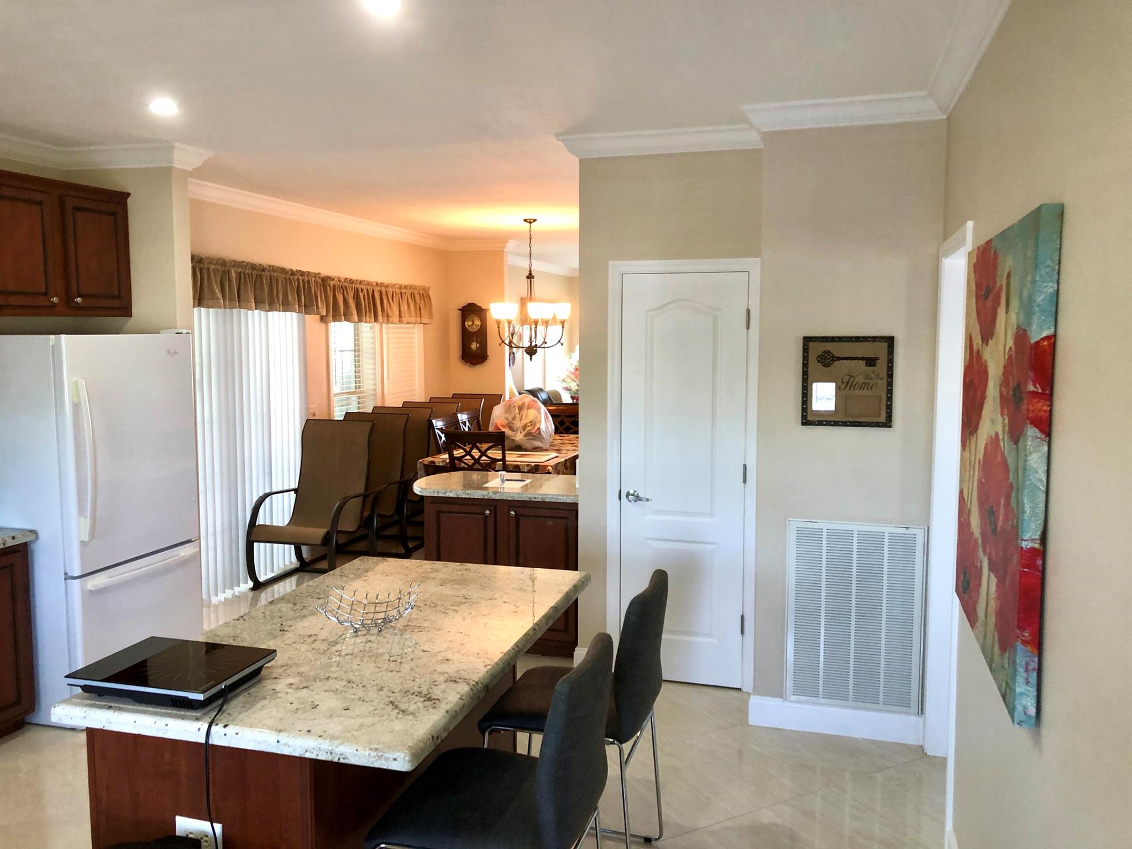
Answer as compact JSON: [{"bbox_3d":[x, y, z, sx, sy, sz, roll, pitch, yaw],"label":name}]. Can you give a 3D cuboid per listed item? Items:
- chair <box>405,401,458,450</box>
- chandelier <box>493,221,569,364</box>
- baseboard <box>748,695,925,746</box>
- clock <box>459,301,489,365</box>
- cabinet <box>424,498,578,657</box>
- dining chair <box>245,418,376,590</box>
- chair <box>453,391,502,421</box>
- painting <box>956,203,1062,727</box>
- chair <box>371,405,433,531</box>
[{"bbox_3d":[-1.305,0.396,8.099,0.640,1.110,0.740,2,6,17],"label":"chair"},{"bbox_3d":[-0.315,-1.123,7.699,0.695,1.193,0.695,0,6,0],"label":"chandelier"},{"bbox_3d":[1.171,1.287,3.996,0.723,0.138,0.017,2,6,17],"label":"baseboard"},{"bbox_3d":[-0.957,-0.940,9.477,0.315,0.650,0.100,2,6,17],"label":"clock"},{"bbox_3d":[-0.256,0.805,5.228,0.914,0.870,0.610,1,6,16],"label":"cabinet"},{"bbox_3d":[-1.751,0.561,6.424,0.650,1.110,0.730,2,6,19],"label":"dining chair"},{"bbox_3d":[-1.001,0.283,9.234,0.640,1.110,0.740,2,6,17],"label":"chair"},{"bbox_3d":[1.030,0.047,2.190,0.038,0.990,0.975,2,6,17],"label":"painting"},{"bbox_3d":[-1.456,0.443,7.561,0.670,1.100,0.790,1,6,16],"label":"chair"}]

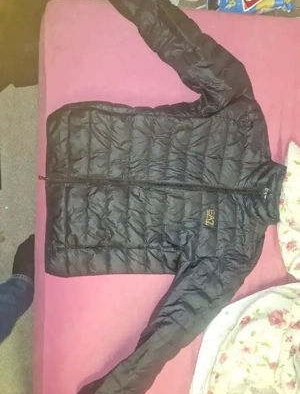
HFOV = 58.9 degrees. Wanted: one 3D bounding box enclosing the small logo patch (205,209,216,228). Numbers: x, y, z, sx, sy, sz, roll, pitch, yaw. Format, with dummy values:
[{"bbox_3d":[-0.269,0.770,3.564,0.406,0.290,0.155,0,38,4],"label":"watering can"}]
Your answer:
[{"bbox_3d":[0.179,0.064,0.785,0.033,0.005,0.053,6,88,-7],"label":"small logo patch"}]

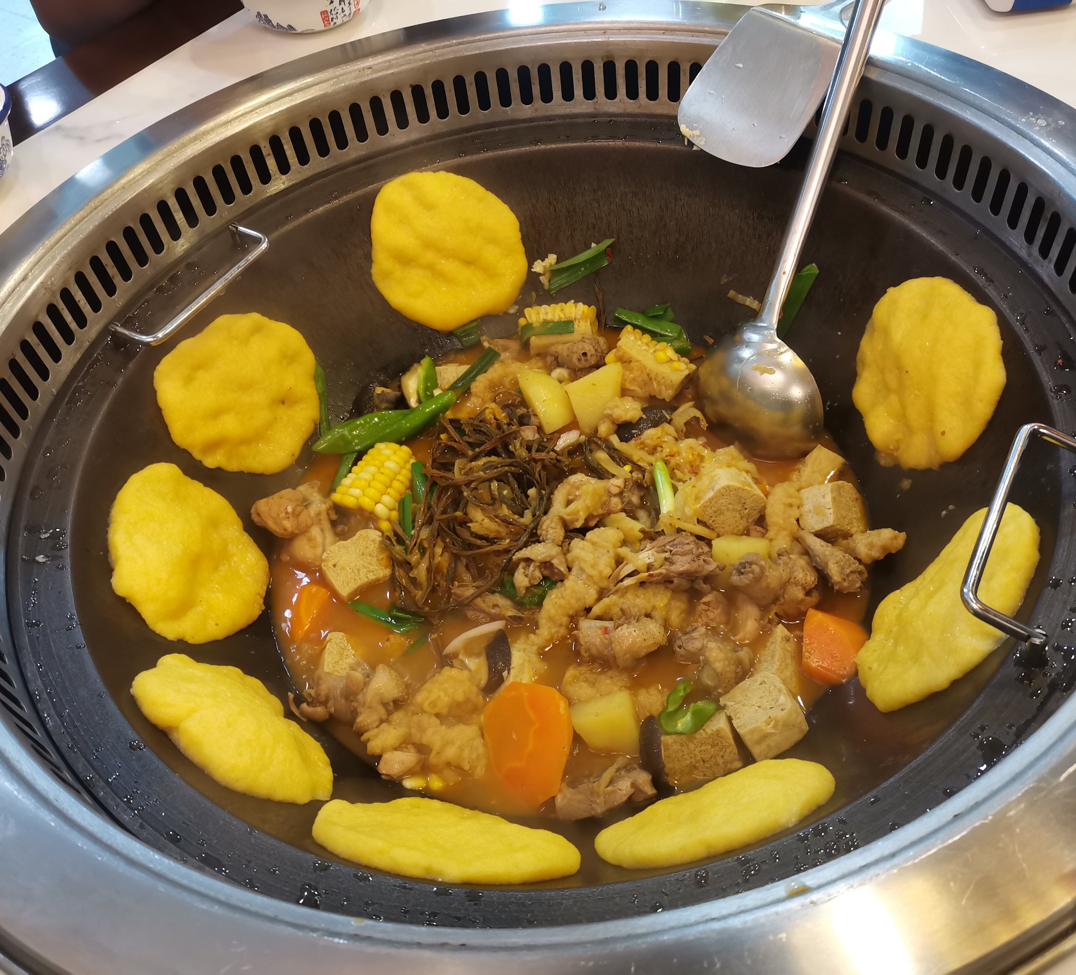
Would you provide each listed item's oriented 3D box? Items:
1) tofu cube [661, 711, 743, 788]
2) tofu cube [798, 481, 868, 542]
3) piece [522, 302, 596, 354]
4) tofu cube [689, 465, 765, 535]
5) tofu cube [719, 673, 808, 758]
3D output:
[{"bbox_3d":[0.094,0.151,0.569,0.038,0.033,0.031,-16,87,11],"label":"tofu cube"},{"bbox_3d":[0.198,0.015,0.660,0.029,0.029,0.031,5,78,-32],"label":"tofu cube"},{"bbox_3d":[0.017,-0.130,0.810,0.062,0.028,0.044,-5,95,2],"label":"piece"},{"bbox_3d":[0.129,0.007,0.661,0.034,0.029,0.027,25,30,-28],"label":"tofu cube"},{"bbox_3d":[0.133,0.134,0.574,0.034,0.031,0.031,-30,36,0],"label":"tofu cube"}]

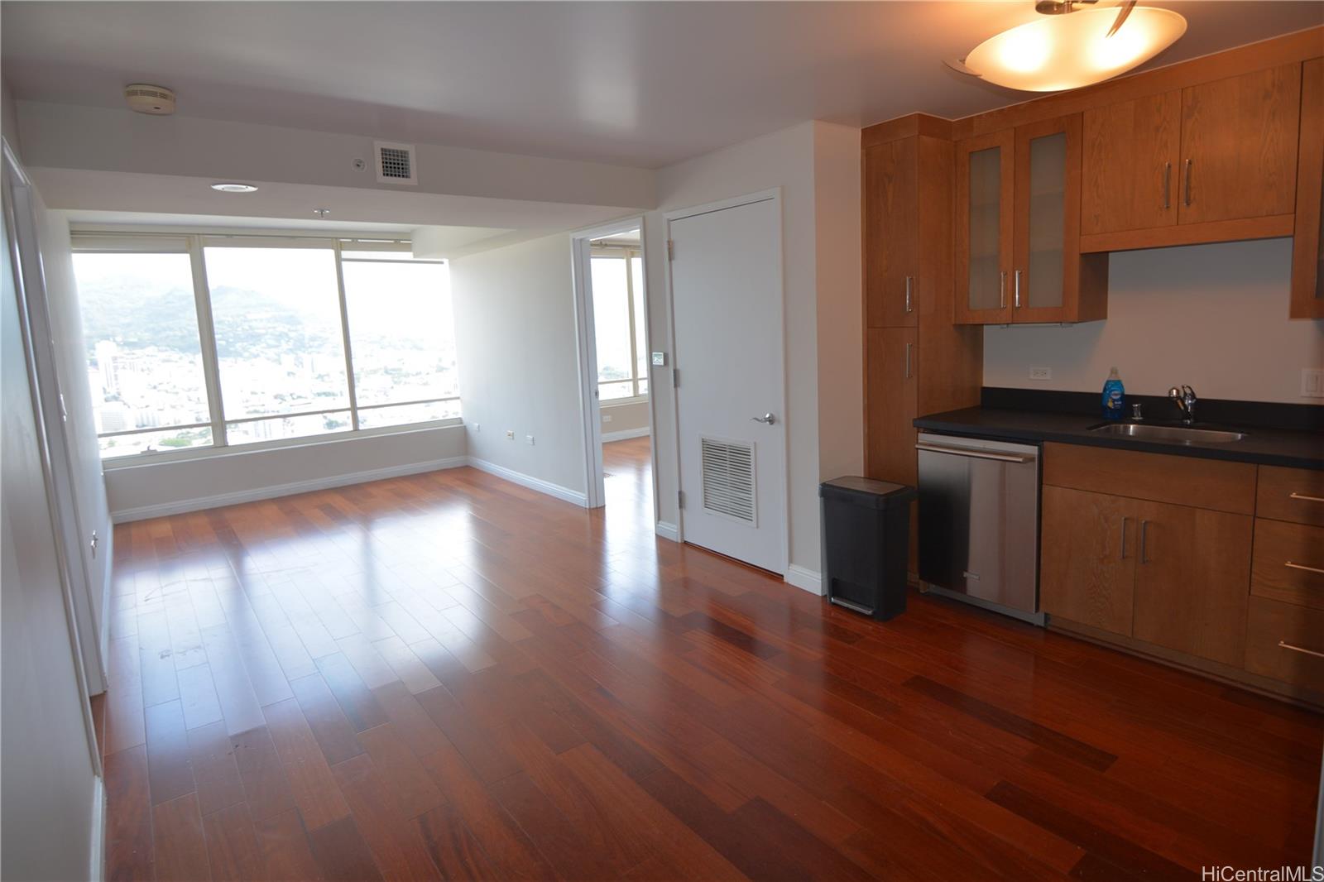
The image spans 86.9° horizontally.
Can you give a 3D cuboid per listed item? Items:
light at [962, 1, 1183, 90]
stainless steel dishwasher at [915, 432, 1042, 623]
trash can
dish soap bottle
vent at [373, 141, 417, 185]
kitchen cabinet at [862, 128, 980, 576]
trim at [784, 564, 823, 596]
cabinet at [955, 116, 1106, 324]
[{"bbox_3d":[1.197,-1.194,2.058,0.560,0.260,0.560,-10,12,-36],"label":"light"},{"bbox_3d":[1.712,0.378,3.495,0.610,0.860,0.610,-10,12,-36],"label":"stainless steel dishwasher"},{"bbox_3d":[1.033,0.529,3.547,0.260,0.630,0.410,-10,12,-36],"label":"trash can"},{"bbox_3d":[2.084,-0.222,3.226,0.090,0.245,0.056,3,11,33],"label":"dish soap bottle"},{"bbox_3d":[-1.347,-1.406,3.549,0.200,0.194,0.020,-10,12,-36],"label":"vent"},{"bbox_3d":[1.397,-0.422,3.742,0.610,2.345,0.325,-10,12,-36],"label":"kitchen cabinet"},{"bbox_3d":[0.789,0.764,3.869,0.020,0.095,0.265,-10,12,-36],"label":"trim"},{"bbox_3d":[1.768,-1.021,3.357,0.320,0.895,0.595,-10,12,-36],"label":"cabinet"}]

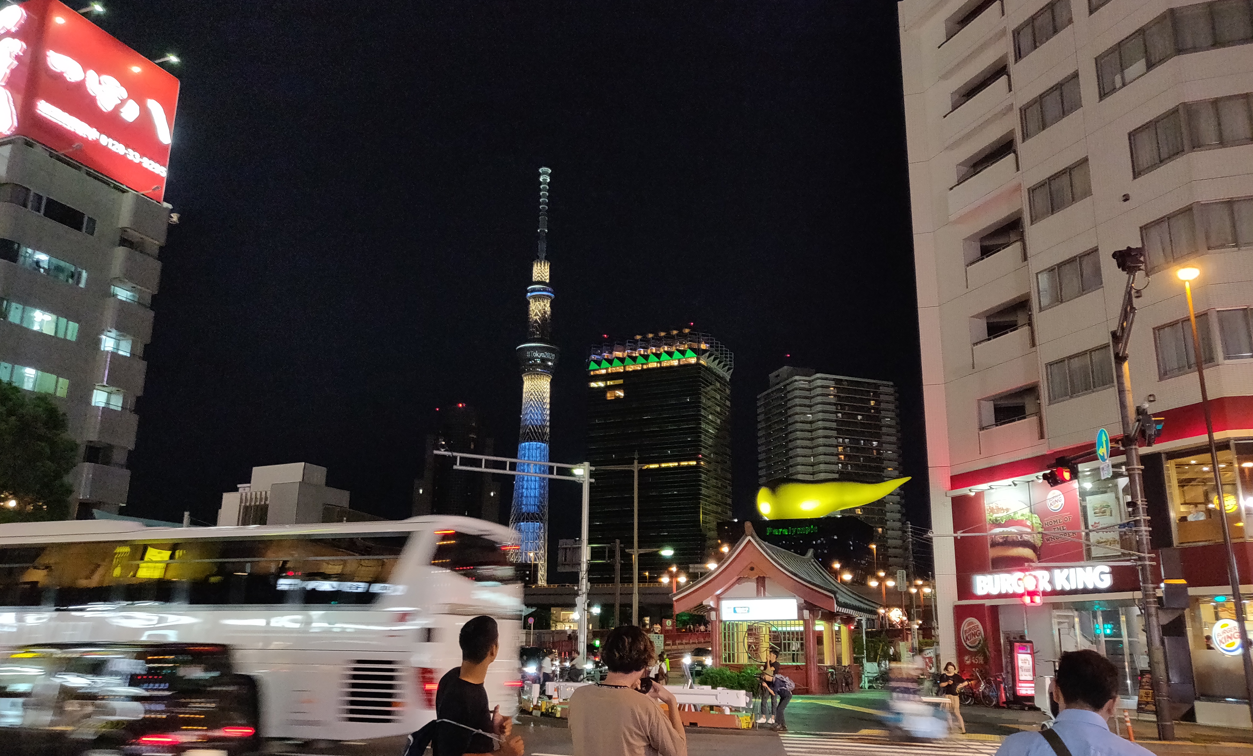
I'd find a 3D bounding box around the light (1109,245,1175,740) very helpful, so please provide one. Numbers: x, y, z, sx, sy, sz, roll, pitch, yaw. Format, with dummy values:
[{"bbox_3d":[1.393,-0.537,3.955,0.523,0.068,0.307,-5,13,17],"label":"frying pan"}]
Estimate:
[{"bbox_3d":[11.081,2.132,19.524,0.550,10.500,0.550,-8,-18,29],"label":"light"}]

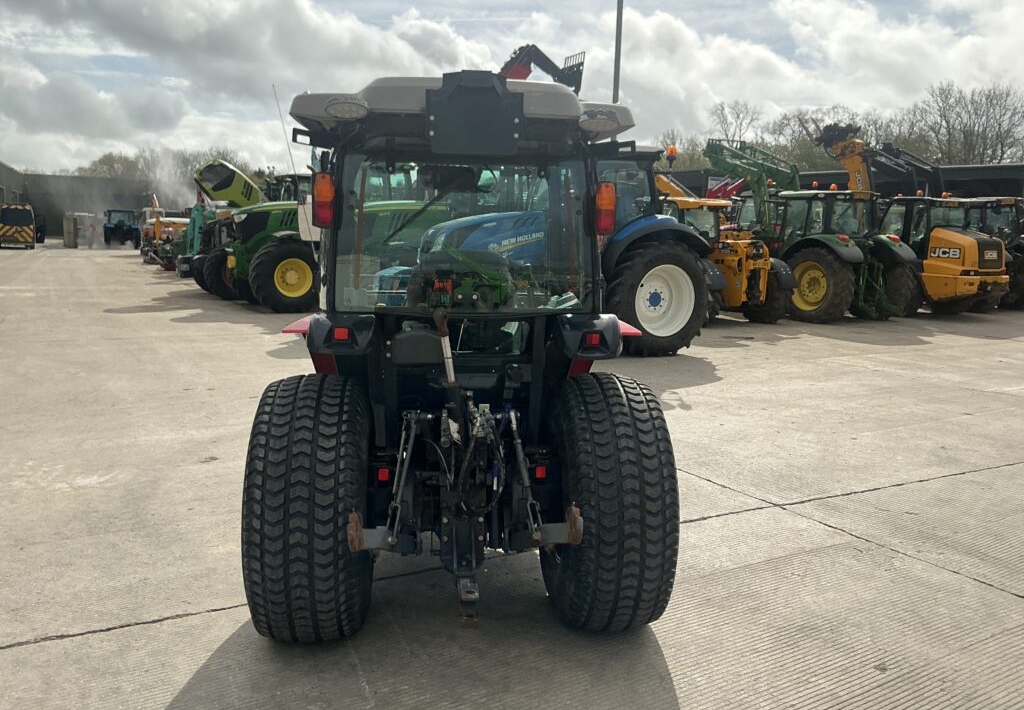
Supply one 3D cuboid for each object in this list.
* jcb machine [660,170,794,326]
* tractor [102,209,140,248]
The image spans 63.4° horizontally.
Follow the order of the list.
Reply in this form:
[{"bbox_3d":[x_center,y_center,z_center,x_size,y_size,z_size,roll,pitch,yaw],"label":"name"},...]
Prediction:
[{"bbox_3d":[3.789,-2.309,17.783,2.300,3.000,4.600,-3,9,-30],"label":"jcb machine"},{"bbox_3d":[-28.090,-8.987,59.393,2.350,2.800,4.500,-3,9,-29],"label":"tractor"}]

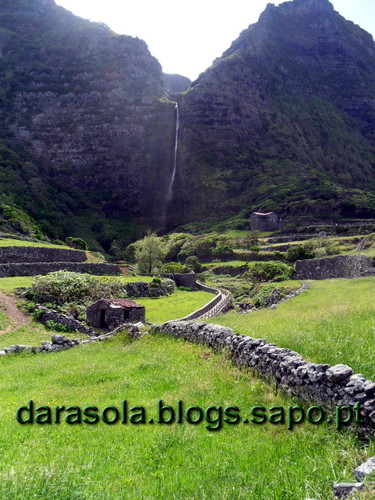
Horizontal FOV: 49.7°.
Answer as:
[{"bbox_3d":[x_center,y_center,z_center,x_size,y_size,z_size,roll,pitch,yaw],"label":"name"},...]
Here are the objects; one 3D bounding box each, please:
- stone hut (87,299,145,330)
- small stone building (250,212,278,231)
[{"bbox_3d":[-6.453,5.822,36.500,3.200,2.650,4.100,-2,-4,32],"label":"stone hut"},{"bbox_3d":[19.993,-7.348,105.000,5.900,4.800,4.300,1,-4,-14],"label":"small stone building"}]

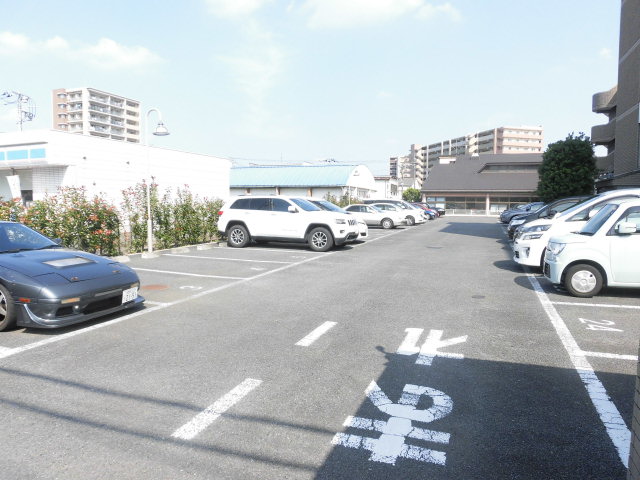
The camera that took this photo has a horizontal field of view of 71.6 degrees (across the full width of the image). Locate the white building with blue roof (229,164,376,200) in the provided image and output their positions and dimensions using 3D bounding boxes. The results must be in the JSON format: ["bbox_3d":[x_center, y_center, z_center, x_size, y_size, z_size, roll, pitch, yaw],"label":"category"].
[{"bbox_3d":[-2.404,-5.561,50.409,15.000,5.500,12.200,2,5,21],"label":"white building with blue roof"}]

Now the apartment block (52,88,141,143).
[{"bbox_3d":[-69.554,-27.853,140.565,13.300,33.600,21.000,2,5,21],"label":"apartment block"}]

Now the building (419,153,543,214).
[{"bbox_3d":[23.039,-7.008,56.645,17.500,7.600,15.000,2,5,21],"label":"building"}]

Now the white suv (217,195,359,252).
[{"bbox_3d":[-1.078,-0.639,15.260,4.820,1.770,1.940,2,5,21],"label":"white suv"}]

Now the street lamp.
[{"bbox_3d":[-4.767,-1.699,13.051,0.820,4.220,0.480,2,5,21],"label":"street lamp"}]

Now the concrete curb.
[{"bbox_3d":[-4.569,0.275,13.915,0.160,0.140,5.600,2,5,21],"label":"concrete curb"}]

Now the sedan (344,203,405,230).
[{"bbox_3d":[2.924,-1.430,26.691,4.600,1.420,1.740,2,5,21],"label":"sedan"}]

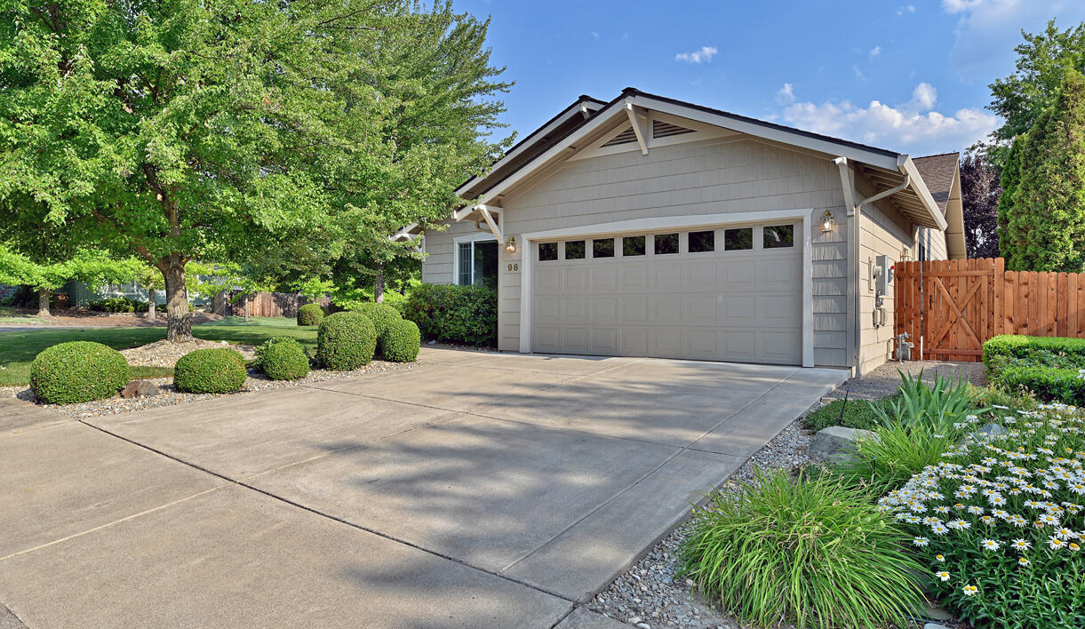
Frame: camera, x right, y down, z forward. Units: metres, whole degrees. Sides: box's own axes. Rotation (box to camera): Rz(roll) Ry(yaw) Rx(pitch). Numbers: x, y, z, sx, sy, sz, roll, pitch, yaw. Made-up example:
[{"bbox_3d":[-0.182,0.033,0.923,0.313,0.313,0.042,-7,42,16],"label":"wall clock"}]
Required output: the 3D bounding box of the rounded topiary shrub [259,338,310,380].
[{"bbox_3d":[-3.600,0.630,9.290,0.650,0.590,0.650,0,0,0],"label":"rounded topiary shrub"}]

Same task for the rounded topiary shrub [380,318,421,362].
[{"bbox_3d":[-2.330,0.430,10.980,0.640,0.730,0.640,0,0,0],"label":"rounded topiary shrub"}]

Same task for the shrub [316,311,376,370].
[{"bbox_3d":[-3.010,0.400,10.220,0.880,0.910,0.880,0,0,0],"label":"shrub"}]

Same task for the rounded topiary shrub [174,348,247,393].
[{"bbox_3d":[-4.180,0.710,8.370,0.860,0.570,0.860,0,0,0],"label":"rounded topiary shrub"}]

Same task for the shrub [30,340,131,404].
[{"bbox_3d":[-5.320,0.670,7.660,0.980,0.720,0.980,0,0,0],"label":"shrub"}]

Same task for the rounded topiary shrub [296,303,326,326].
[{"bbox_3d":[-7.870,0.130,22.500,0.960,0.790,0.960,0,0,0],"label":"rounded topiary shrub"}]

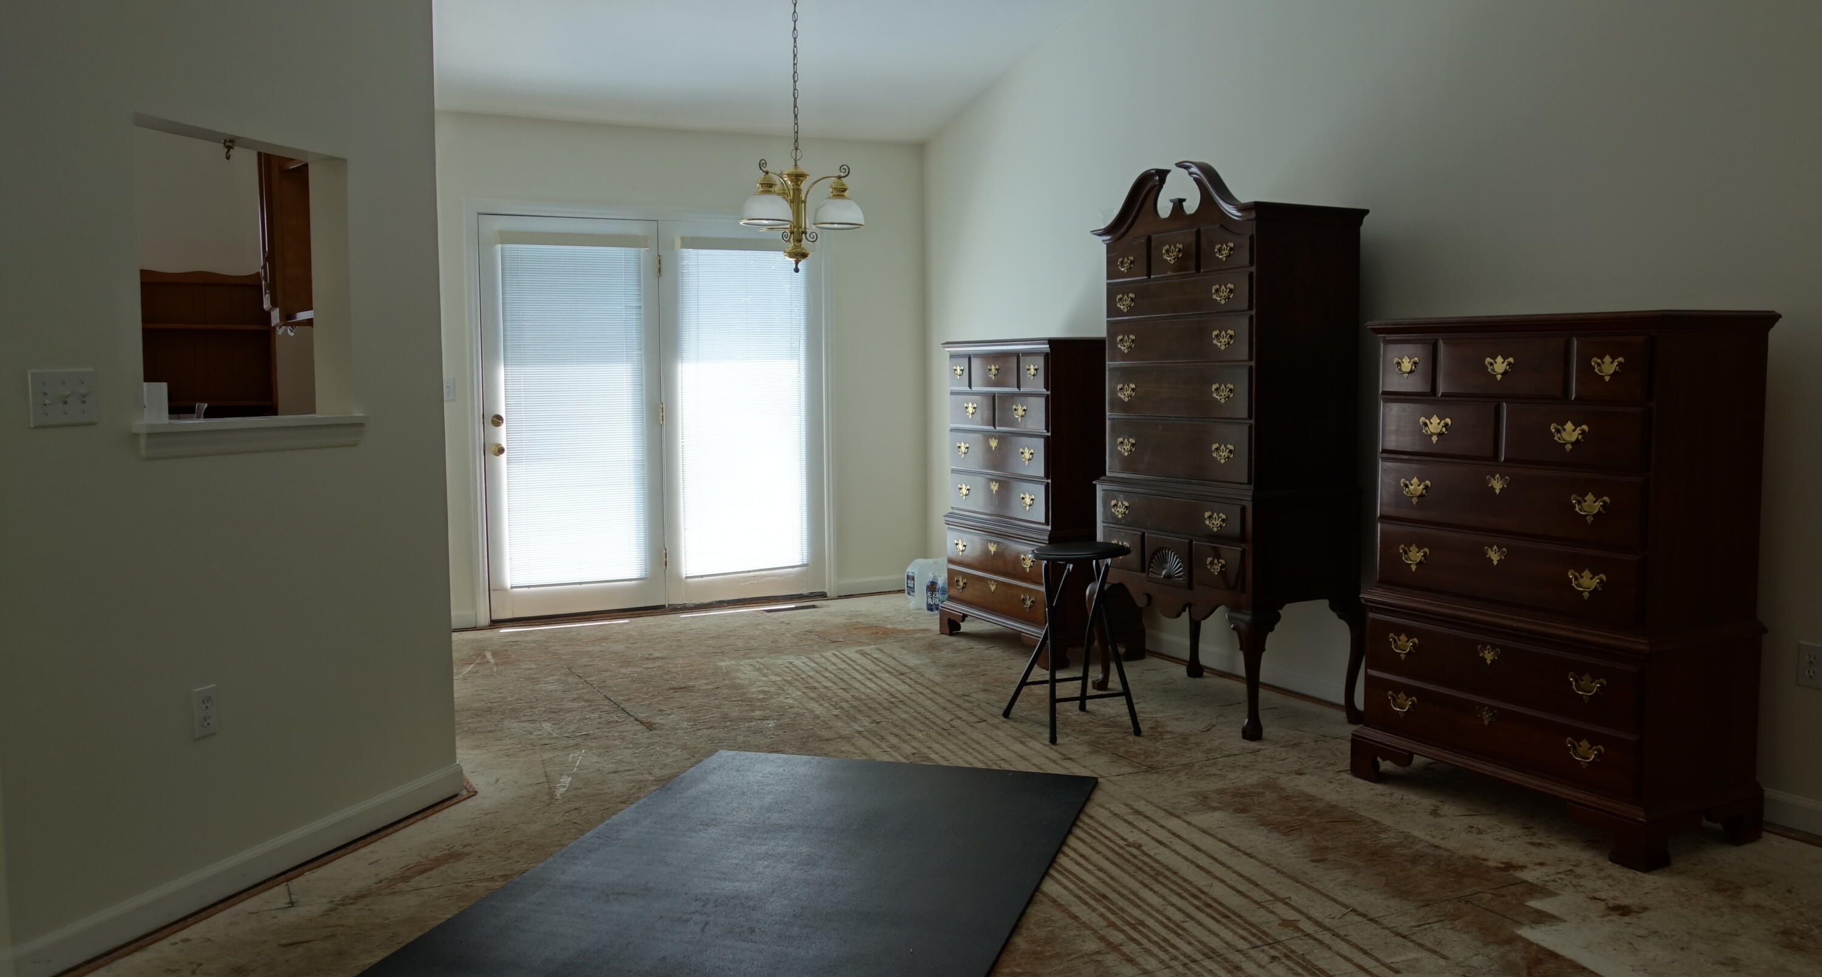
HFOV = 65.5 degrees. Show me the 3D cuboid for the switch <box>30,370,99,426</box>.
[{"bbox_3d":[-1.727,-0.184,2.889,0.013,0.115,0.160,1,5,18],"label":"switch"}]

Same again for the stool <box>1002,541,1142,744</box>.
[{"bbox_3d":[0.568,0.517,4.947,0.350,0.628,0.420,-2,5,-18],"label":"stool"}]

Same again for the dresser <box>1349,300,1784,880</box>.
[{"bbox_3d":[1.785,0.216,3.960,0.492,1.366,0.960,-3,5,-29],"label":"dresser"}]

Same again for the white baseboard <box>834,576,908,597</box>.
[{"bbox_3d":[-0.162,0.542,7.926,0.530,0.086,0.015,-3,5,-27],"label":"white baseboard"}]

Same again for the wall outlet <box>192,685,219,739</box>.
[{"bbox_3d":[-1.621,0.512,3.252,0.009,0.115,0.070,1,5,18],"label":"wall outlet"}]

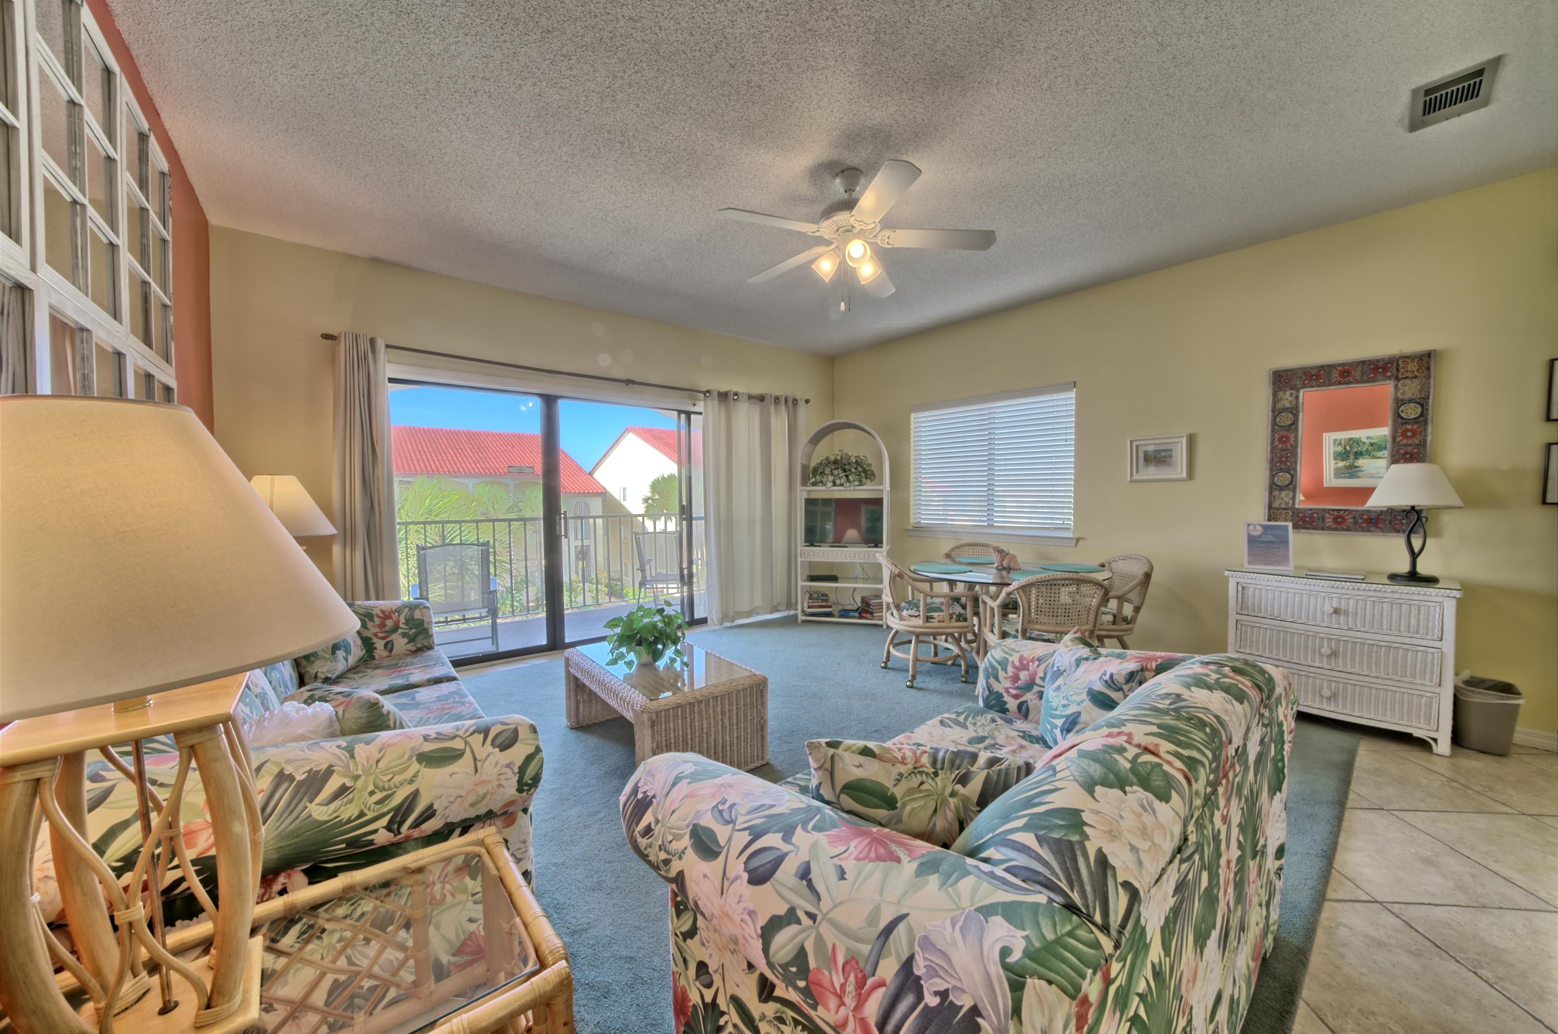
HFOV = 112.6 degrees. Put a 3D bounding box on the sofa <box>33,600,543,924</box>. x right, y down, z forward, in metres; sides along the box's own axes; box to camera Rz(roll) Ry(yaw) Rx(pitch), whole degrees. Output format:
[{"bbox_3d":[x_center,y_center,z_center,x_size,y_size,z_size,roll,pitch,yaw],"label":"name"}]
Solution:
[{"bbox_3d":[-1.562,0.757,1.767,0.900,0.830,2.110,-2,3,-40],"label":"sofa"}]

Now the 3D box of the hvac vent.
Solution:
[{"bbox_3d":[2.560,-1.591,1.981,0.370,0.020,0.203,-3,4,-39],"label":"hvac vent"}]

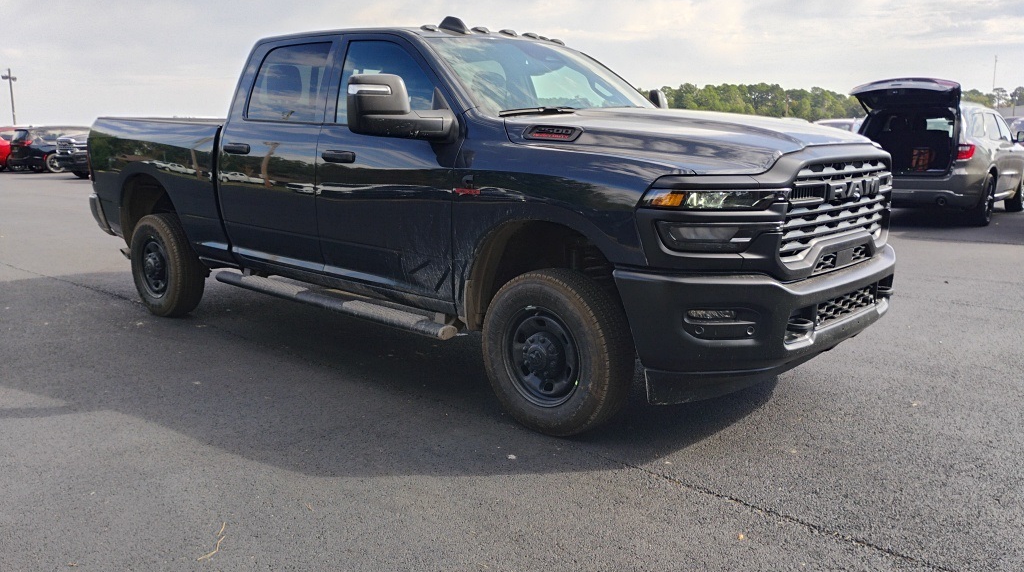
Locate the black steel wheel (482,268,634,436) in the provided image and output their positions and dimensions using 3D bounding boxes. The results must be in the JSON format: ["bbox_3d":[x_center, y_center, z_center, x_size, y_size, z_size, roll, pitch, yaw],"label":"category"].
[{"bbox_3d":[0.209,0.306,3.897,0.775,0.775,0.260,10,14,41],"label":"black steel wheel"}]

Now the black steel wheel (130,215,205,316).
[{"bbox_3d":[-2.638,-0.162,6.358,0.775,0.775,0.260,10,14,41],"label":"black steel wheel"}]

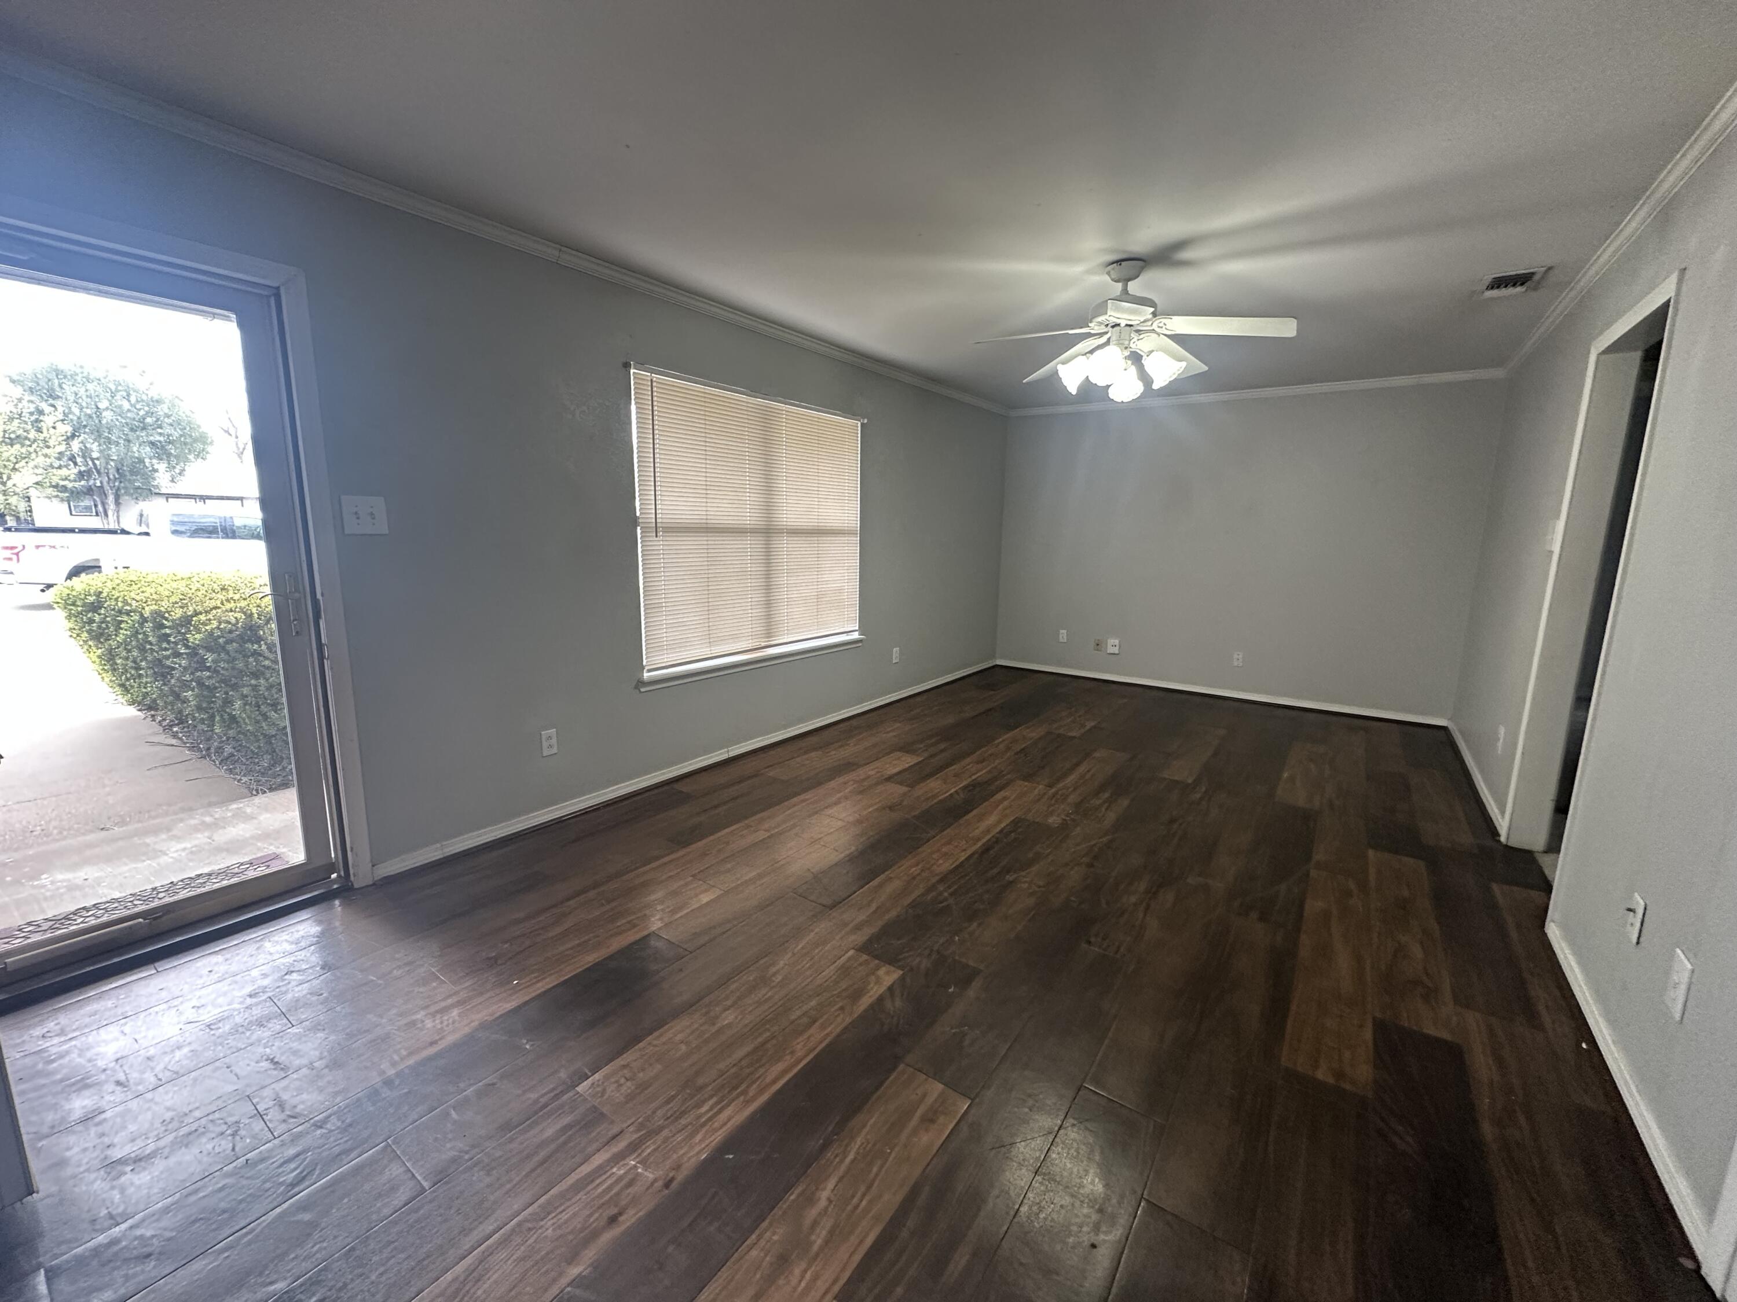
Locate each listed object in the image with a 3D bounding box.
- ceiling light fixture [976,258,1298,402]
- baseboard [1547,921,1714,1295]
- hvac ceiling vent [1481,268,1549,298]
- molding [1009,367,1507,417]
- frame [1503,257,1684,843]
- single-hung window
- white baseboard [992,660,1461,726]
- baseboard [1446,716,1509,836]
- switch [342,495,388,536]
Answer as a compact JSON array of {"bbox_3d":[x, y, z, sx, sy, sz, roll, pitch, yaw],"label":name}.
[{"bbox_3d":[1.106,-1.365,2.988,1.260,0.535,1.270,8,12,34],"label":"ceiling light fixture"},{"bbox_3d":[1.922,1.026,1.832,0.016,0.056,1.365,8,12,34],"label":"baseboard"},{"bbox_3d":[2.842,-1.617,3.109,0.215,0.020,0.355,8,12,34],"label":"hvac ceiling vent"},{"bbox_3d":[2.766,-2.034,5.621,3.543,0.056,0.042,8,12,34],"label":"molding"},{"bbox_3d":[2.643,-0.113,2.550,0.150,2.080,0.960,8,12,34],"label":"frame"},{"bbox_3d":[-0.590,-0.720,4.135,0.050,1.445,1.845,8,12,34],"label":"single-hung window"},{"bbox_3d":[2.733,0.314,6.037,3.543,0.056,0.016,8,12,34],"label":"white baseboard"},{"bbox_3d":[3.516,0.661,4.103,0.016,0.056,2.353,8,12,34],"label":"baseboard"},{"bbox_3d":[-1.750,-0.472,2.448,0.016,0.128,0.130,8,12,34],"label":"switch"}]

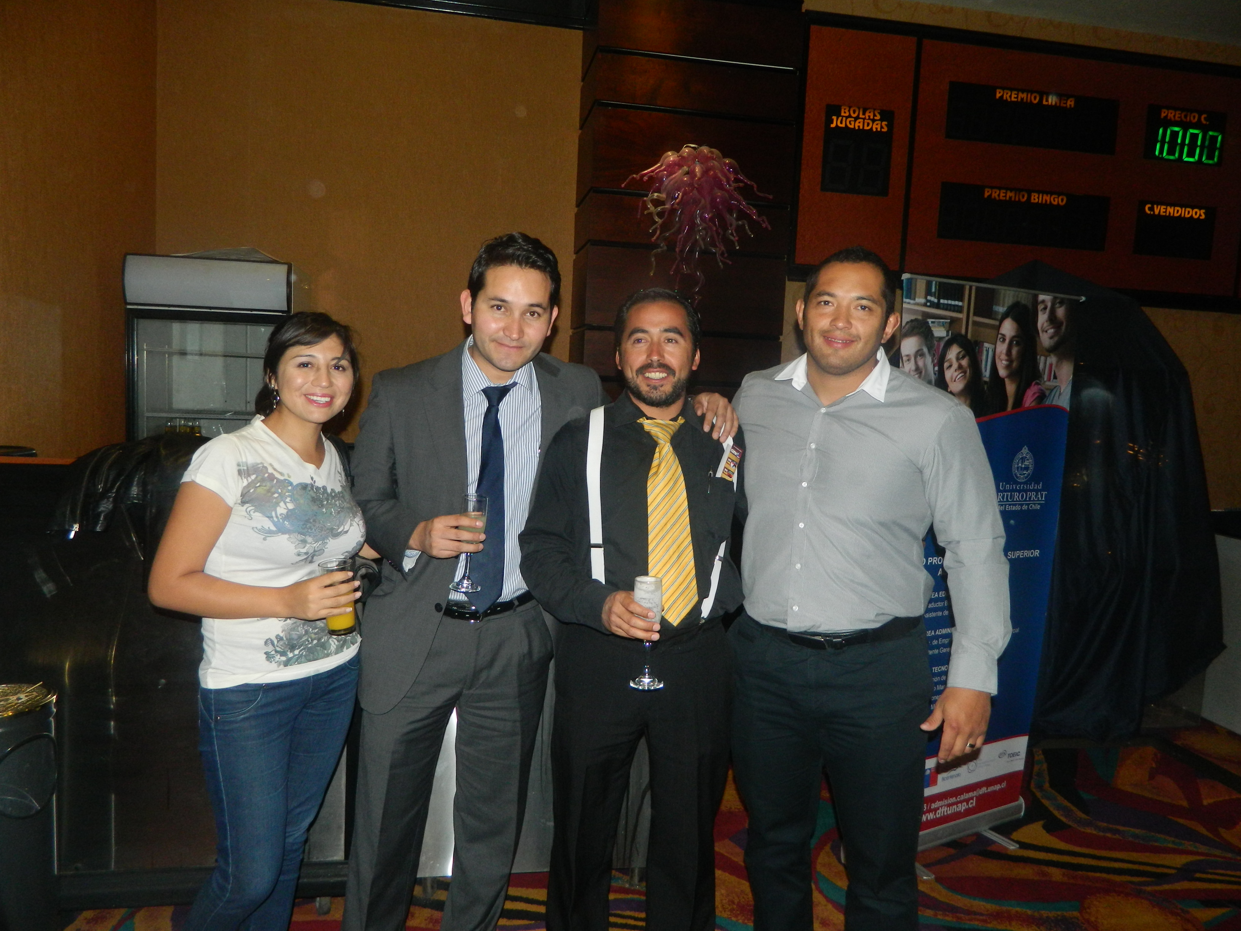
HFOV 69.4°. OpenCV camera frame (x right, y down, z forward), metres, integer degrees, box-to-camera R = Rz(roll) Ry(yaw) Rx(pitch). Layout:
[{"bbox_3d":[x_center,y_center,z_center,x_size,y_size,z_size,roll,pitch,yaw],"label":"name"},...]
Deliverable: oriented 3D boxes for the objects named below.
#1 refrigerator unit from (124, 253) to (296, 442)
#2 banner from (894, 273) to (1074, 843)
[{"bbox_3d":[-1.885,0.070,4.291,0.706,2.022,0.580,2,5,-7],"label":"refrigerator unit"},{"bbox_3d":[1.182,0.373,3.100,0.900,1.930,0.300,0,6,-31],"label":"banner"}]

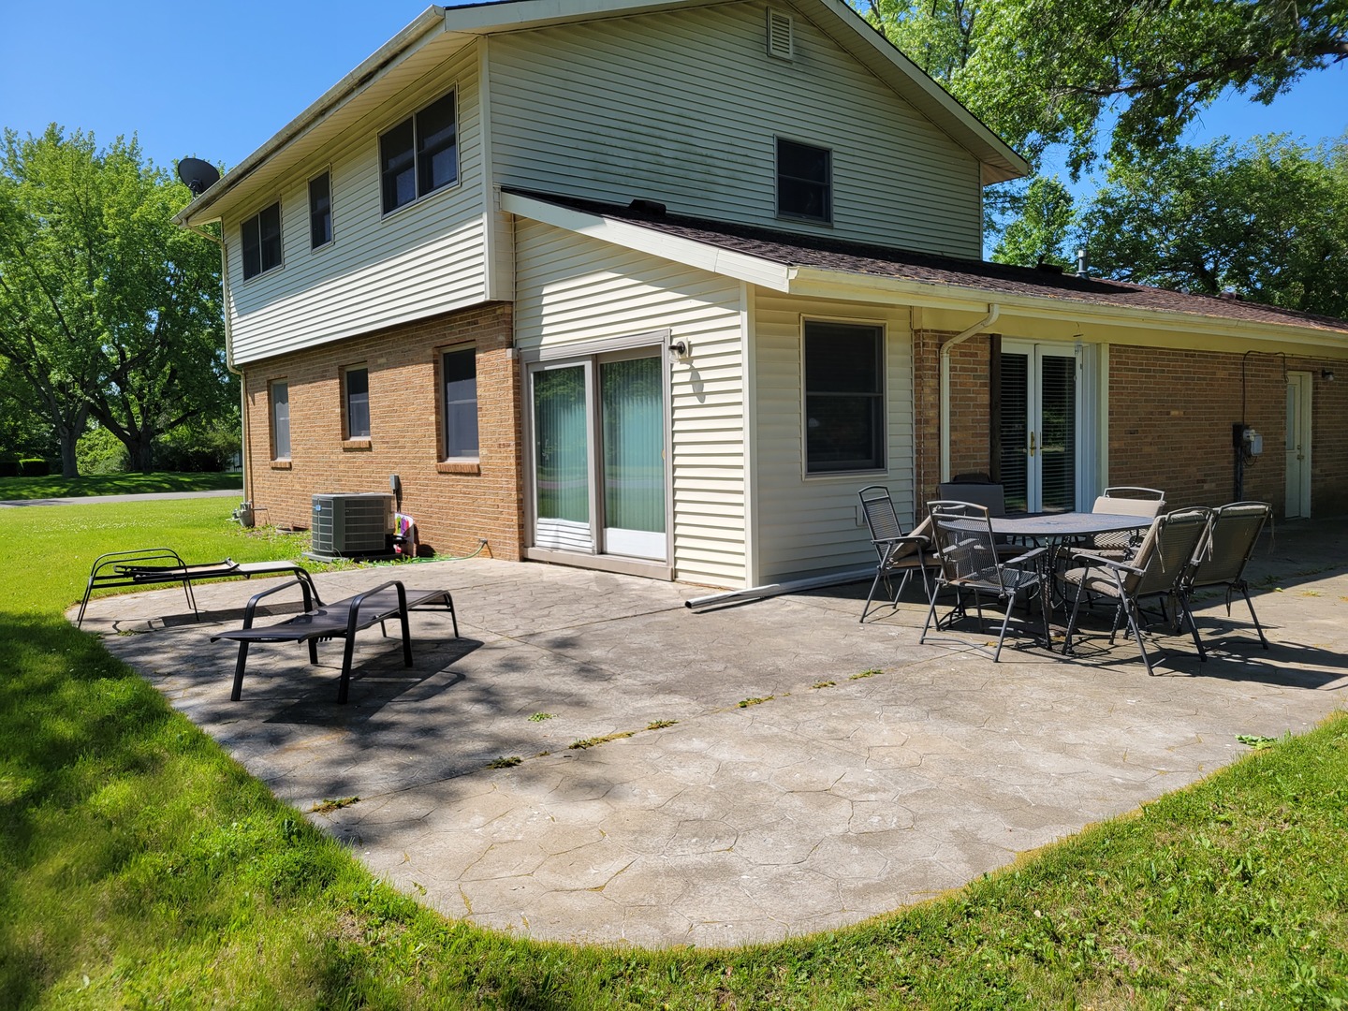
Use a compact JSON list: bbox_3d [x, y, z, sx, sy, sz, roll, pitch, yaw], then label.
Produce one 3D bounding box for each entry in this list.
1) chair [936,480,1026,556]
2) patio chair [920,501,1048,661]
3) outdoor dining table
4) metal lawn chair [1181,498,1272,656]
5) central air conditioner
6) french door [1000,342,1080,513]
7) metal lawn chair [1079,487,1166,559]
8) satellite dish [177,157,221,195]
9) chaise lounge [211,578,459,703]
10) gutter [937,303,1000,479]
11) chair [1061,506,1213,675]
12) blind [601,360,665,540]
[{"bbox_3d":[2.333,0.292,7.656,0.590,0.900,0.650,-1,4,-1],"label":"chair"},{"bbox_3d":[1.917,0.427,6.216,0.650,0.890,0.590,-4,5,-35],"label":"patio chair"},{"bbox_3d":[2.521,0.469,6.733,1.570,0.715,0.970,-4,5,-38],"label":"outdoor dining table"},{"bbox_3d":[3.226,0.422,6.225,0.590,0.890,0.650,-3,4,-31],"label":"metal lawn chair"},{"bbox_3d":[-3.880,0.242,12.250,0.740,0.700,0.740,-4,5,-38],"label":"central air conditioner"},{"bbox_3d":[3.723,-0.606,10.441,1.780,2.060,0.090,-4,5,-38],"label":"french door"},{"bbox_3d":[3.059,0.347,7.067,0.650,0.890,0.590,-4,5,-39],"label":"metal lawn chair"},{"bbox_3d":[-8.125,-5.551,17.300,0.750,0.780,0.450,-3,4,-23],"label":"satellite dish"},{"bbox_3d":[-1.849,0.678,5.838,0.650,0.540,1.873,-1,4,11],"label":"chaise lounge"},{"bbox_3d":[2.614,-0.596,8.983,0.100,2.280,0.550,-4,5,-38],"label":"gutter"},{"bbox_3d":[2.687,0.454,5.888,0.590,0.890,0.650,-4,5,-35],"label":"chair"},{"bbox_3d":[-0.383,-0.492,9.552,0.090,1.720,1.020,-4,5,-38],"label":"blind"}]

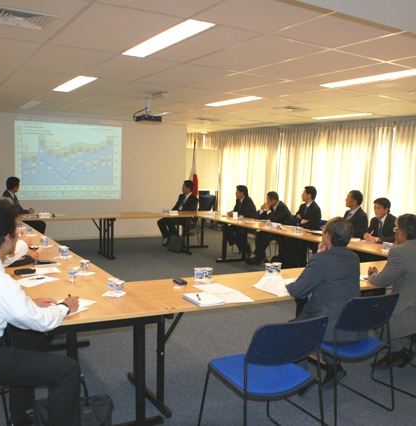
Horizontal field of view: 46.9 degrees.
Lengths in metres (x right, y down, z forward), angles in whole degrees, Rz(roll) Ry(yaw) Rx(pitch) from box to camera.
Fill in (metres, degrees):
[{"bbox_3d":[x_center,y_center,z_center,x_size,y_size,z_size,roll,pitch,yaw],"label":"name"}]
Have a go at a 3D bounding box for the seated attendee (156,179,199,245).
[{"bbox_3d":[-0.631,0.005,9.952,0.570,1.326,0.884,7,7,37],"label":"seated attendee"}]

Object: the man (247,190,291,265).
[{"bbox_3d":[1.061,0.250,8.261,0.770,1.240,0.530,0,6,-25],"label":"man"}]

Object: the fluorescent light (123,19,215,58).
[{"bbox_3d":[-0.331,-1.275,3.501,0.200,0.080,1.190,-1,6,-30],"label":"fluorescent light"}]

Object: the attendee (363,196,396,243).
[{"bbox_3d":[2.245,0.449,6.380,0.560,1.300,0.780,7,7,39],"label":"attendee"}]

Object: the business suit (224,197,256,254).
[{"bbox_3d":[0.647,0.179,9.105,0.650,1.050,0.520,0,6,-22],"label":"business suit"}]

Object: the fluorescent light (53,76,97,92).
[{"bbox_3d":[-1.622,-1.566,5.798,0.210,0.060,1.230,-2,6,-31],"label":"fluorescent light"}]

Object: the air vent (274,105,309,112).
[{"bbox_3d":[1.221,-1.522,7.060,0.393,0.029,0.393,-1,7,-31],"label":"air vent"}]

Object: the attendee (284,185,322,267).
[{"bbox_3d":[1.446,0.257,7.398,0.750,1.330,0.520,-1,6,-26],"label":"attendee"}]

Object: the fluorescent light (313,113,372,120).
[{"bbox_3d":[2.346,-1.734,8.511,0.220,0.060,1.220,-2,6,-31],"label":"fluorescent light"}]

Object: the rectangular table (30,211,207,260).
[{"bbox_3d":[-1.680,0.405,8.234,3.020,0.740,0.780,-1,6,-25],"label":"rectangular table"}]

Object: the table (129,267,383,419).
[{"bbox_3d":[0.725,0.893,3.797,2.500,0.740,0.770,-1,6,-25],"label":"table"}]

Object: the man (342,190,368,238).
[{"bbox_3d":[2.223,0.367,7.235,0.766,1.375,0.511,0,6,-25],"label":"man"}]

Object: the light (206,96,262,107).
[{"bbox_3d":[0.335,-1.542,6.576,0.210,0.080,1.190,-1,6,-30],"label":"light"}]

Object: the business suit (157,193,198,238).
[{"bbox_3d":[-0.613,0.043,9.688,0.680,0.900,0.500,-2,7,-33],"label":"business suit"}]

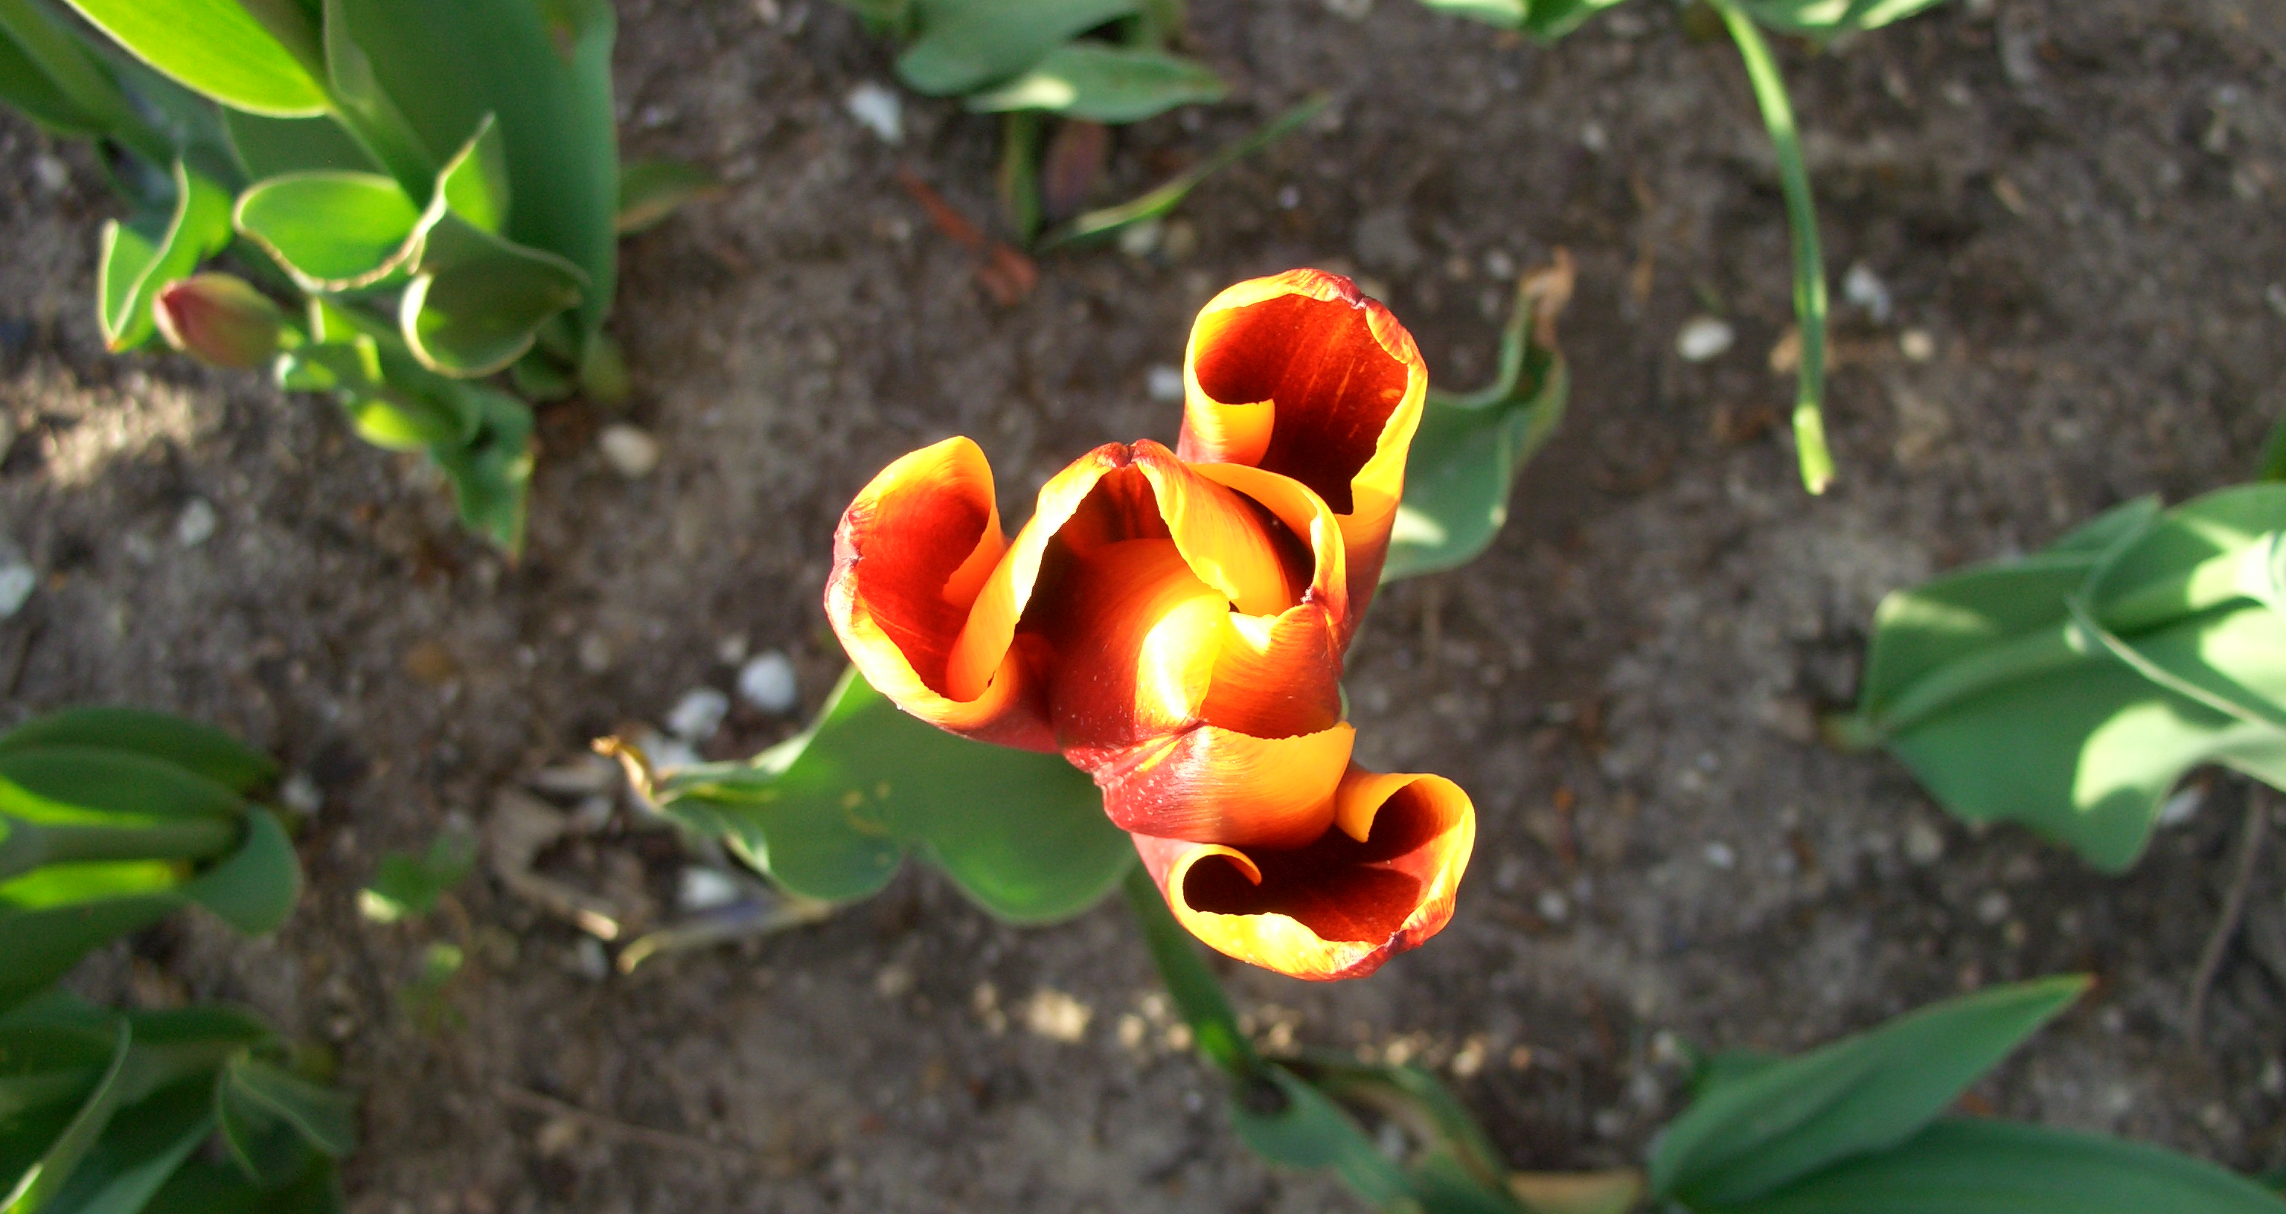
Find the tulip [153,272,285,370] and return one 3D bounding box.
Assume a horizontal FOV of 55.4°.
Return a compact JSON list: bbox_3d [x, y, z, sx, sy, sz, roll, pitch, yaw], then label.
[{"bbox_3d":[-0.227,-0.070,0.535,0.021,0.038,0.021,0,87,16],"label":"tulip"}]

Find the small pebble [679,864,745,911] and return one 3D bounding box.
[{"bbox_3d":[-0.137,0.089,0.690,0.020,0.011,0.014,3,80,0],"label":"small pebble"}]

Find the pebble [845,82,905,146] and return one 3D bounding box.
[{"bbox_3d":[-0.088,-0.161,0.712,0.021,0.010,0.013,43,81,12],"label":"pebble"}]

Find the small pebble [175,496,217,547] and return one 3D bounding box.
[{"bbox_3d":[-0.308,-0.028,0.710,0.011,0.008,0.016,17,80,2],"label":"small pebble"}]

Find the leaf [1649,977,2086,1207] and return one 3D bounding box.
[{"bbox_3d":[0.208,0.139,0.627,0.117,0.080,0.042,-31,82,-6],"label":"leaf"}]

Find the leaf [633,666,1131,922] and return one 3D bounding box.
[{"bbox_3d":[-0.055,0.041,0.500,0.120,0.045,0.062,-5,75,8],"label":"leaf"}]

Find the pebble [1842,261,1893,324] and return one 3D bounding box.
[{"bbox_3d":[0.242,-0.105,0.728,0.012,0.010,0.021,-41,83,-7],"label":"pebble"}]

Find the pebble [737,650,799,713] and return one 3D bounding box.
[{"bbox_3d":[-0.121,0.024,0.701,0.018,0.012,0.020,-17,81,-3],"label":"pebble"}]

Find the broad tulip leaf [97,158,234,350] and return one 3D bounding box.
[{"bbox_3d":[-0.250,-0.090,0.560,0.032,0.048,0.042,-31,77,-5],"label":"broad tulip leaf"}]

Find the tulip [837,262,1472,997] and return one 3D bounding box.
[{"bbox_3d":[0.000,0.004,0.335,0.092,0.065,0.095,0,74,-2],"label":"tulip"}]

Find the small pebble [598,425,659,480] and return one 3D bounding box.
[{"bbox_3d":[-0.162,-0.049,0.686,0.018,0.010,0.015,18,77,7],"label":"small pebble"}]

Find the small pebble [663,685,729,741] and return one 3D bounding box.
[{"bbox_3d":[-0.143,0.034,0.699,0.021,0.011,0.015,-32,82,-6],"label":"small pebble"}]

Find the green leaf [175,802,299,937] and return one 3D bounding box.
[{"bbox_3d":[-0.268,0.078,0.644,0.036,0.030,0.038,8,80,1],"label":"green leaf"}]

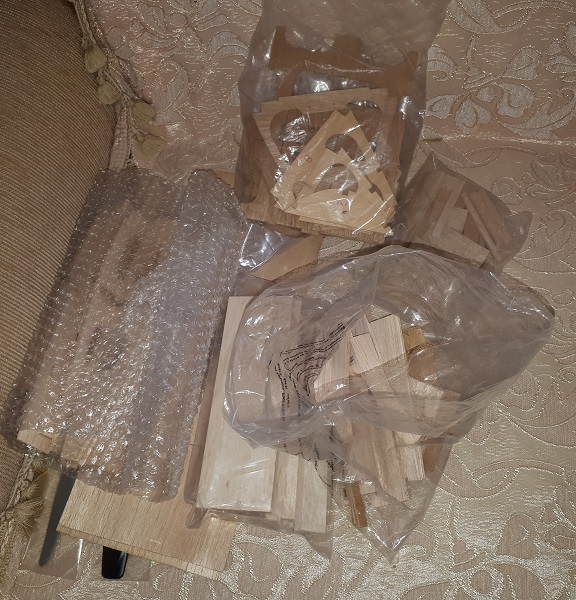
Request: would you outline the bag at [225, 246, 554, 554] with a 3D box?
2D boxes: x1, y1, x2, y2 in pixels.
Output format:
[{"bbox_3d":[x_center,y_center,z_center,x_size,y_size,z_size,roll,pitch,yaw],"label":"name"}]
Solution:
[{"bbox_3d":[0.107,0.097,0.649,0.310,0.125,0.290,-1,65,-2],"label":"bag"}]

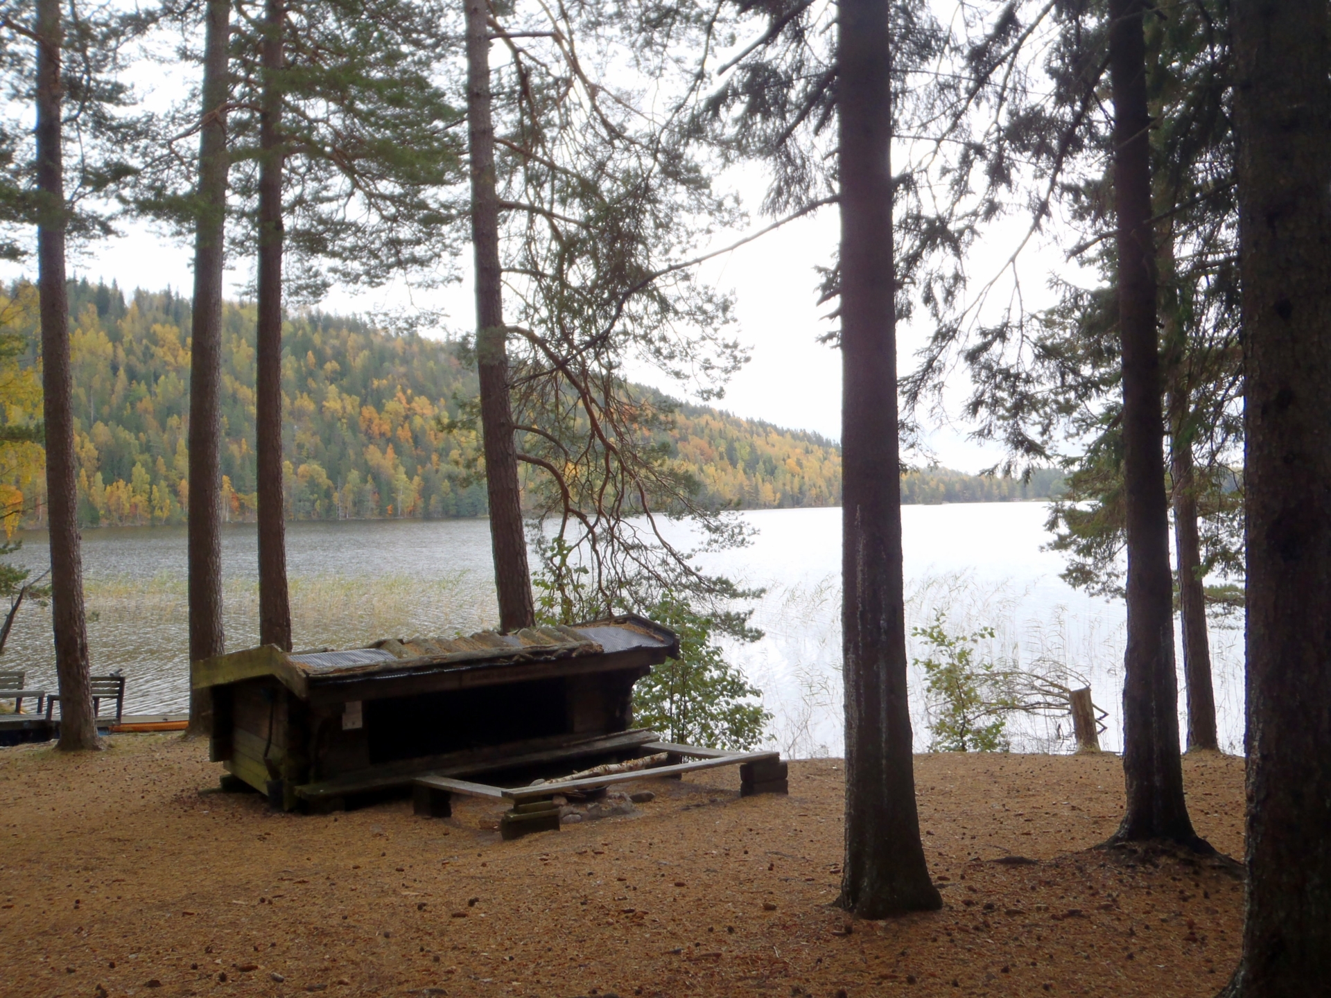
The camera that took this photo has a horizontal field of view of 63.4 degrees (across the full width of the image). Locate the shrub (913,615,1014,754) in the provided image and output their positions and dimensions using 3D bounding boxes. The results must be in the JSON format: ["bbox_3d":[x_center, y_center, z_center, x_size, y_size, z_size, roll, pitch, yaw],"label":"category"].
[{"bbox_3d":[3.850,2.380,13.900,1.250,1.850,1.100,0,0,0],"label":"shrub"}]

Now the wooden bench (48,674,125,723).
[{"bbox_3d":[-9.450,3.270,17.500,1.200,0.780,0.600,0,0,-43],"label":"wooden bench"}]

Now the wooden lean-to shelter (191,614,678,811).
[{"bbox_3d":[-2.830,2.300,13.250,4.600,1.650,3.600,0,0,-39],"label":"wooden lean-to shelter"}]

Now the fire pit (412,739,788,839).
[{"bbox_3d":[-0.600,2.830,10.750,3.200,0.450,1.500,0,0,-33],"label":"fire pit"}]

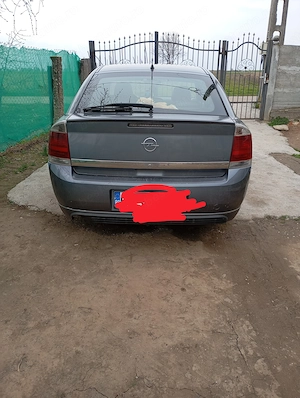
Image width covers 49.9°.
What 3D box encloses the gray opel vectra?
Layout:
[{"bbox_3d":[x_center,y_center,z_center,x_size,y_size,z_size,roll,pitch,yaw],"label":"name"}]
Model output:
[{"bbox_3d":[0.050,-1.094,4.516,1.800,1.460,4.600,1,22,2],"label":"gray opel vectra"}]

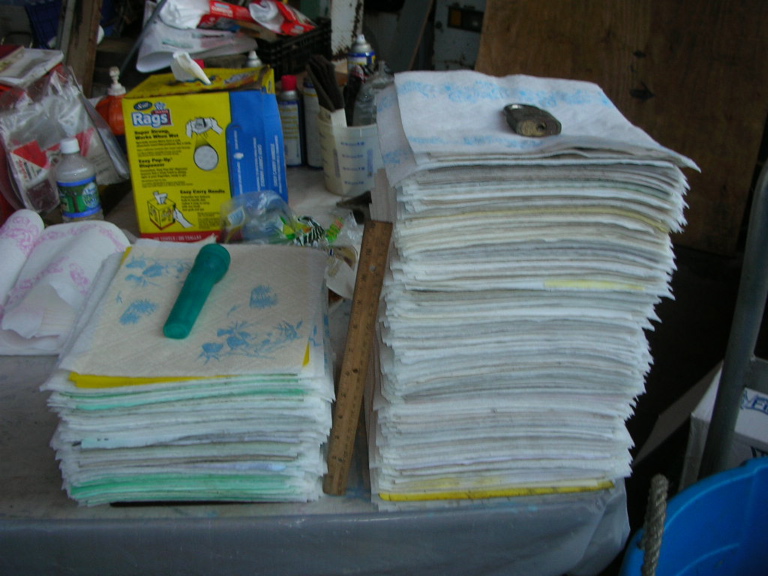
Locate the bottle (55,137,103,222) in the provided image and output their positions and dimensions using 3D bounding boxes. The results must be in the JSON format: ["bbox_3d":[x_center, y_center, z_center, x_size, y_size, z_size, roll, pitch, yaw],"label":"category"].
[{"bbox_3d":[-0.587,-0.197,1.488,0.071,0.175,0.071,-7,26,-11],"label":"bottle"}]

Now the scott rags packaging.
[{"bbox_3d":[-0.331,-0.259,1.494,0.243,0.270,0.223,-2,26,-1],"label":"scott rags packaging"}]

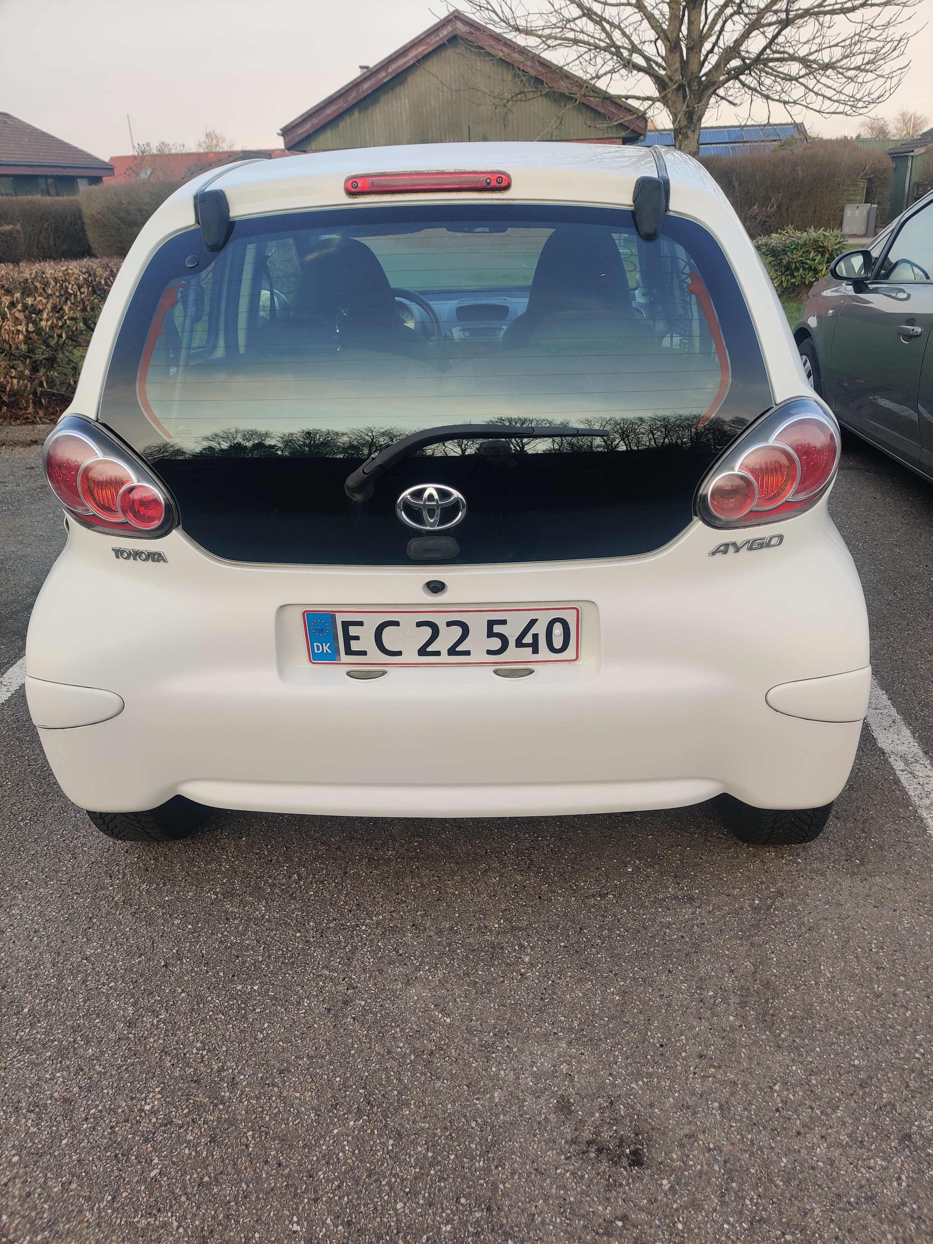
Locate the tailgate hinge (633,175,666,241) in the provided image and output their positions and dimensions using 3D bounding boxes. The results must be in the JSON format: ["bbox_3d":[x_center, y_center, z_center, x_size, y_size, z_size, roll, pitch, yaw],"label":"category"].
[{"bbox_3d":[0.318,-0.720,1.690,0.055,0.115,0.045,-1,-1,2],"label":"tailgate hinge"}]

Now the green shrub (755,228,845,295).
[{"bbox_3d":[4.067,-4.423,12.036,1.400,0.800,1.200,-1,24,2],"label":"green shrub"}]

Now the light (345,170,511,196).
[{"bbox_3d":[-0.066,-0.753,1.665,0.287,0.042,0.032,-1,9,2],"label":"light"}]

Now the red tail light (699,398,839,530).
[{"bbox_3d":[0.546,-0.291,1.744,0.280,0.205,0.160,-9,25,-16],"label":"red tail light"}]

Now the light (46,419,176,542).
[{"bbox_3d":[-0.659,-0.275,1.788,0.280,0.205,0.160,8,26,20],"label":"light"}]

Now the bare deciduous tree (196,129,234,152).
[{"bbox_3d":[-18.877,-34.286,72.909,3.600,6.000,3.600,-1,24,2],"label":"bare deciduous tree"}]

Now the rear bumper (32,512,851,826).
[{"bbox_3d":[-0.044,0.079,1.852,1.580,0.560,0.270,-1,24,2],"label":"rear bumper"}]

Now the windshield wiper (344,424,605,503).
[{"bbox_3d":[0.014,-0.271,1.655,0.445,0.125,0.060,-1,9,2],"label":"windshield wiper"}]

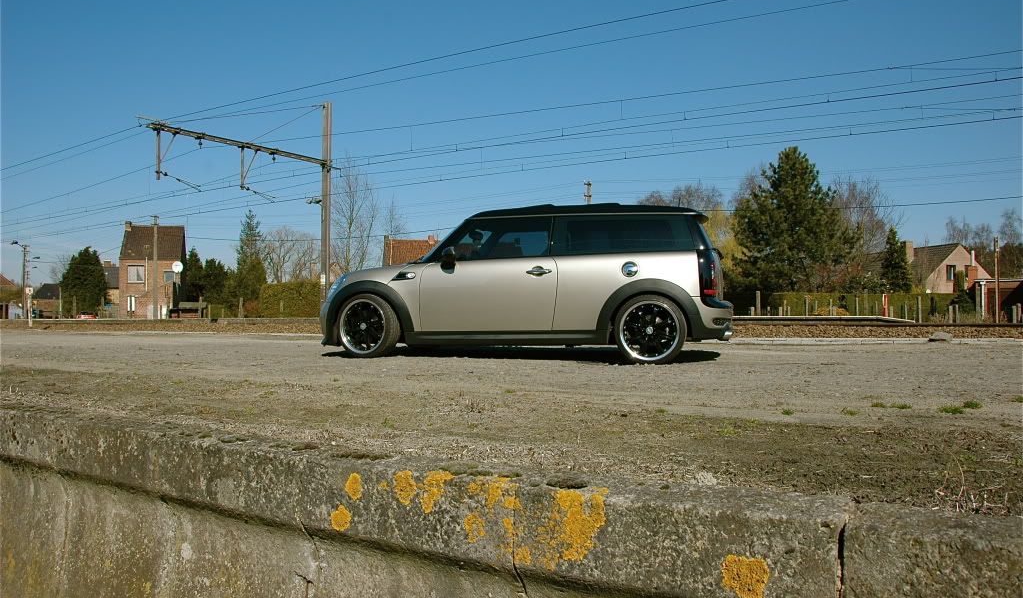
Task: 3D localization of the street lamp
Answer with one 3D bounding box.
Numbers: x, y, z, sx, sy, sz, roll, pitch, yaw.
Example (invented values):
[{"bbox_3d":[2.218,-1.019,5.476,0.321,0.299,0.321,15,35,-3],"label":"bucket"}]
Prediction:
[{"bbox_3d":[-42.355,-1.236,66.077,1.400,7.340,0.350,0,-2,-6],"label":"street lamp"}]

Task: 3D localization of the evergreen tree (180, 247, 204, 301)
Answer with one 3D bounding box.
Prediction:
[{"bbox_3d":[-29.033,-1.060,70.076,2.400,7.290,2.400,0,-2,0],"label":"evergreen tree"}]

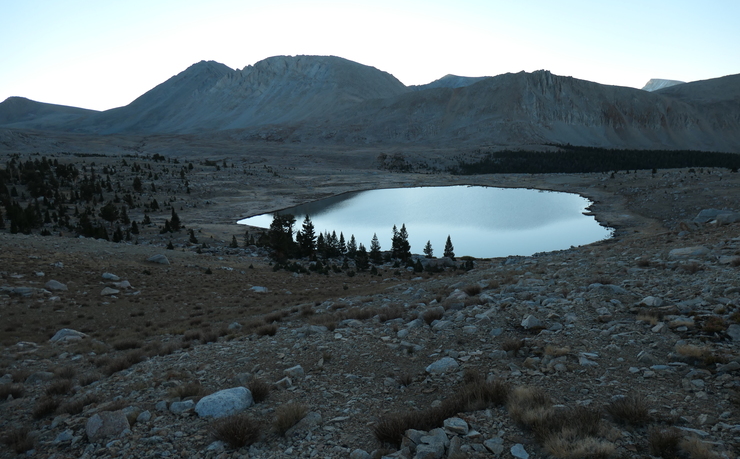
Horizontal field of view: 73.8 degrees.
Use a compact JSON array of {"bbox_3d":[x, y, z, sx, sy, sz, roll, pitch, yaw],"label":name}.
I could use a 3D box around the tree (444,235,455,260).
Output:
[{"bbox_3d":[18.053,4.088,112.000,2.300,5.500,2.300,0,11,0],"label":"tree"}]

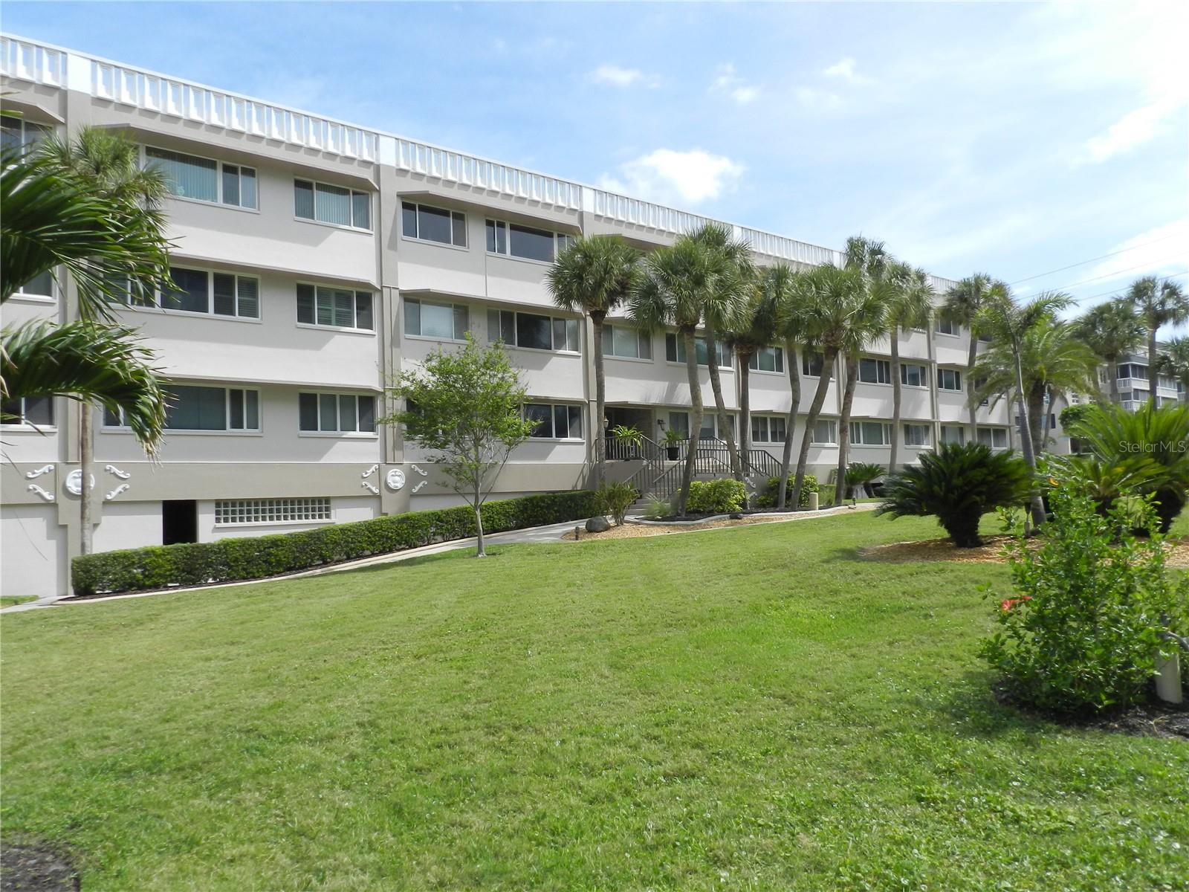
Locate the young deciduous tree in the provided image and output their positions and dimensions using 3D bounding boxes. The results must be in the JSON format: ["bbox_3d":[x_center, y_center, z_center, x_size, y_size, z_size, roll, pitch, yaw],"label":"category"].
[{"bbox_3d":[-3.040,-0.027,19.751,3.350,5.050,3.300,-2,-4,0],"label":"young deciduous tree"}]

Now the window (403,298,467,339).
[{"bbox_3d":[-4.969,-3.998,27.266,2.325,1.269,0.150,1,-5,-39],"label":"window"}]

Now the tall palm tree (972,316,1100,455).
[{"bbox_3d":[16.171,-1.635,31.132,4.600,6.174,4.600,-2,-4,0],"label":"tall palm tree"}]

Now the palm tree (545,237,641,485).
[{"bbox_3d":[0.086,-2.518,29.826,3.200,9.755,3.200,-2,-4,0],"label":"palm tree"}]

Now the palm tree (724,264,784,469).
[{"bbox_3d":[6.084,-2.370,32.700,2.414,9.091,2.414,-2,-3,11],"label":"palm tree"}]

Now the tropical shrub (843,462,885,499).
[{"bbox_3d":[10.685,1.343,34.000,1.618,1.471,1.537,-3,-3,17],"label":"tropical shrub"}]

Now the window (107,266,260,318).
[{"bbox_3d":[-10.739,-4.106,22.562,3.882,1.284,0.150,1,-5,-39],"label":"window"}]

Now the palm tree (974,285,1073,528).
[{"bbox_3d":[7.297,-0.671,14.600,1.690,4.138,1.605,-3,-4,27],"label":"palm tree"}]

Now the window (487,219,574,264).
[{"bbox_3d":[-2.050,-6.847,29.377,3.885,1.152,0.150,1,-5,-39],"label":"window"}]

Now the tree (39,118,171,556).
[{"bbox_3d":[-11.309,-2.003,19.800,3.063,10.710,2.910,0,-4,-30],"label":"tree"}]

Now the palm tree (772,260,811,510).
[{"bbox_3d":[6.933,-2.049,30.300,2.000,8.400,2.100,-2,-3,0],"label":"palm tree"}]

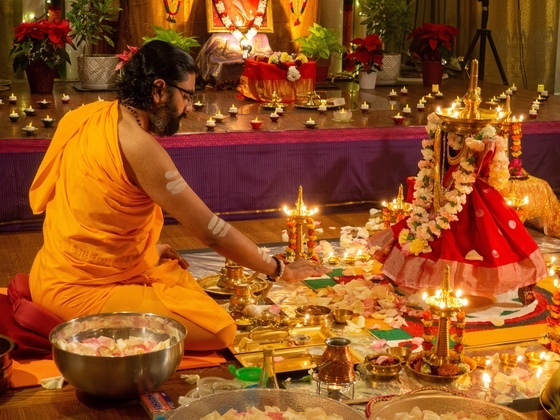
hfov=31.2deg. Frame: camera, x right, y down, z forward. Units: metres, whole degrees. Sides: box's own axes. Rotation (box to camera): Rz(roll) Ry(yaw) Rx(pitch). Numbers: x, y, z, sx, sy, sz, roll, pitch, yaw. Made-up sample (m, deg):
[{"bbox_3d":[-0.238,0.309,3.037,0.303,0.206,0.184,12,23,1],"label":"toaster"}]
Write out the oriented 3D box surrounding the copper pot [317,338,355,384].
[{"bbox_3d":[0.144,0.374,2.531,0.096,0.098,0.098,0,12,0],"label":"copper pot"}]

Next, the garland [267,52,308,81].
[{"bbox_3d":[0.045,-0.869,6.030,0.260,0.140,0.160,-3,12,-10],"label":"garland"}]

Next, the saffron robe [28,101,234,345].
[{"bbox_3d":[-0.475,0.014,3.060,0.520,0.670,0.600,-6,13,-26],"label":"saffron robe"}]

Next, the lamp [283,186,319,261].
[{"bbox_3d":[0.076,0.060,3.645,0.142,0.285,0.142,1,12,0],"label":"lamp"}]

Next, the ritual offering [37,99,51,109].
[{"bbox_3d":[-1.264,-0.574,5.401,0.074,0.043,0.066,0,12,0],"label":"ritual offering"}]

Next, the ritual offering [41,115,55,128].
[{"bbox_3d":[-1.061,-0.407,4.610,0.062,0.052,0.060,0,12,0],"label":"ritual offering"}]

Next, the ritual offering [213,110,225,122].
[{"bbox_3d":[-0.305,-0.470,5.045,0.066,0.058,0.066,0,12,0],"label":"ritual offering"}]

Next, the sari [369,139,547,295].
[{"bbox_3d":[0.624,-0.015,3.547,0.580,0.440,0.560,-6,14,-27],"label":"sari"}]

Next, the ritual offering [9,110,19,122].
[{"bbox_3d":[-1.363,-0.481,5.142,0.050,0.058,0.055,0,12,0],"label":"ritual offering"}]

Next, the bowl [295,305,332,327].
[{"bbox_3d":[0.103,0.322,3.054,0.108,0.045,0.108,0,12,0],"label":"bowl"}]

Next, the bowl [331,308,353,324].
[{"bbox_3d":[0.189,0.327,3.069,0.060,0.033,0.060,0,12,0],"label":"bowl"}]

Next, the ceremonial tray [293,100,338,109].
[{"bbox_3d":[0.195,-0.571,5.421,0.255,0.024,0.255,1,12,0],"label":"ceremonial tray"}]

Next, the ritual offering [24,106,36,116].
[{"bbox_3d":[-1.251,-0.500,5.049,0.064,0.048,0.060,0,12,0],"label":"ritual offering"}]

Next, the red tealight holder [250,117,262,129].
[{"bbox_3d":[-0.107,-0.400,4.576,0.060,0.051,0.060,0,12,0],"label":"red tealight holder"}]

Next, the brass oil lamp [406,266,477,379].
[{"bbox_3d":[0.425,0.282,2.626,0.175,0.286,0.175,1,12,0],"label":"brass oil lamp"}]

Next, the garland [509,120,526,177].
[{"bbox_3d":[1.008,-0.263,4.250,0.068,0.235,0.068,0,12,0],"label":"garland"}]

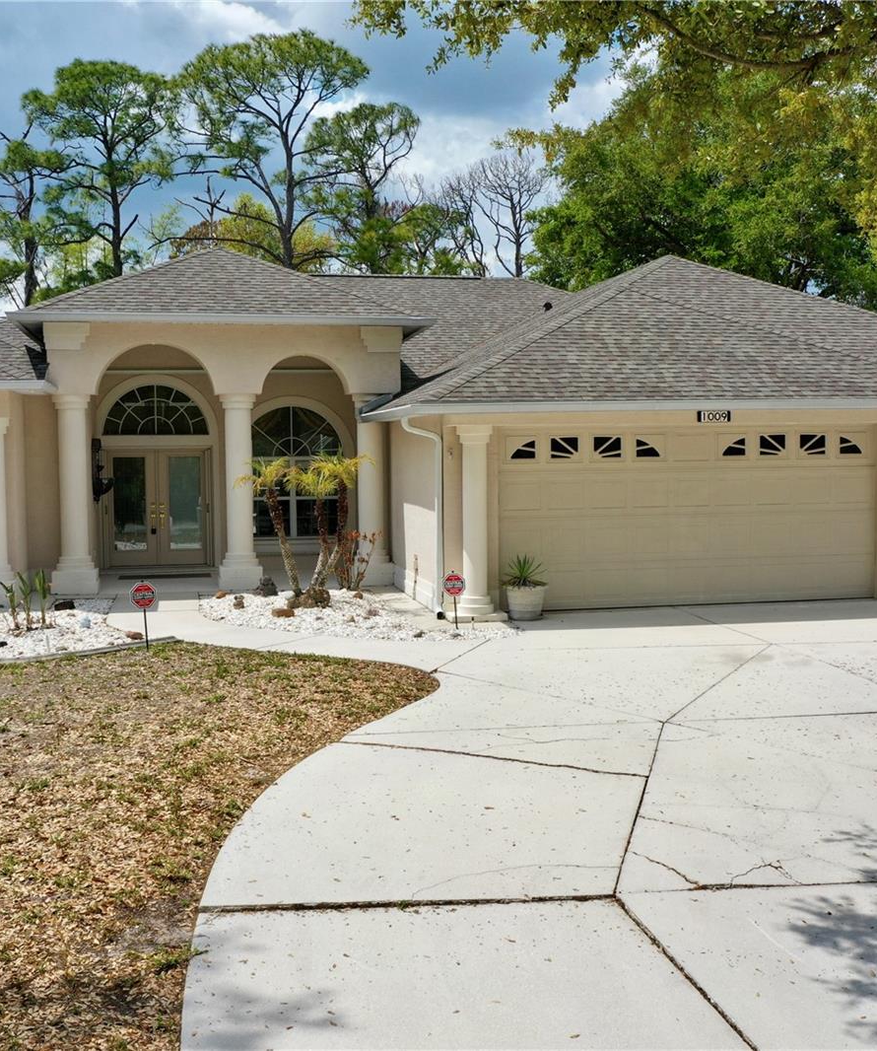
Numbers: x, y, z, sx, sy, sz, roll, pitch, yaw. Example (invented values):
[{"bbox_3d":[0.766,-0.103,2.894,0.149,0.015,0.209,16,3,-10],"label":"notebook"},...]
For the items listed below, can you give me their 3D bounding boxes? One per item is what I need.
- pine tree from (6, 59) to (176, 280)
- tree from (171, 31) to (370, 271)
[{"bbox_3d":[-12.383,-8.768,45.502,6.014,16.659,6.014,-1,4,-10],"label":"pine tree"},{"bbox_3d":[-5.911,-9.126,44.521,7.207,17.306,7.207,-1,4,-10],"label":"tree"}]

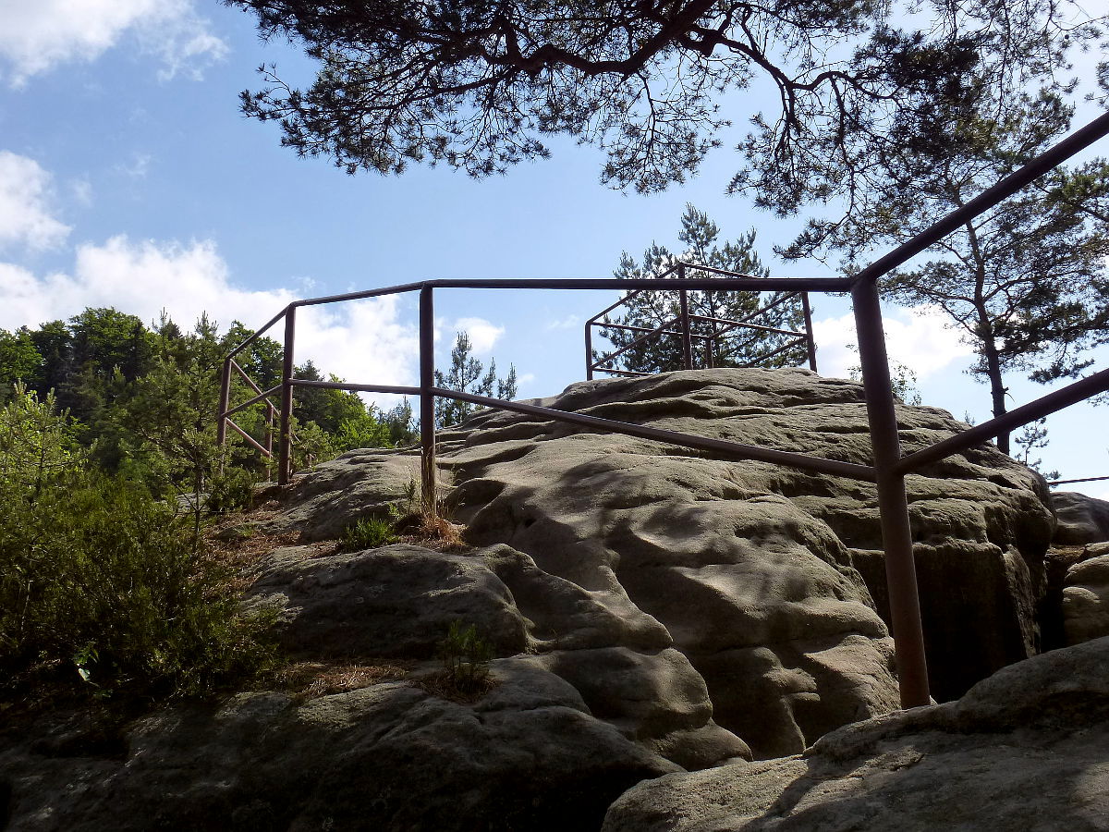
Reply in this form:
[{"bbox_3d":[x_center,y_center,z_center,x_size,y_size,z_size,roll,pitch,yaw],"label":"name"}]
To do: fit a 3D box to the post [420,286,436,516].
[{"bbox_3d":[-0.581,-0.086,4.100,0.062,1.100,0.062,-3,-14,0],"label":"post"}]

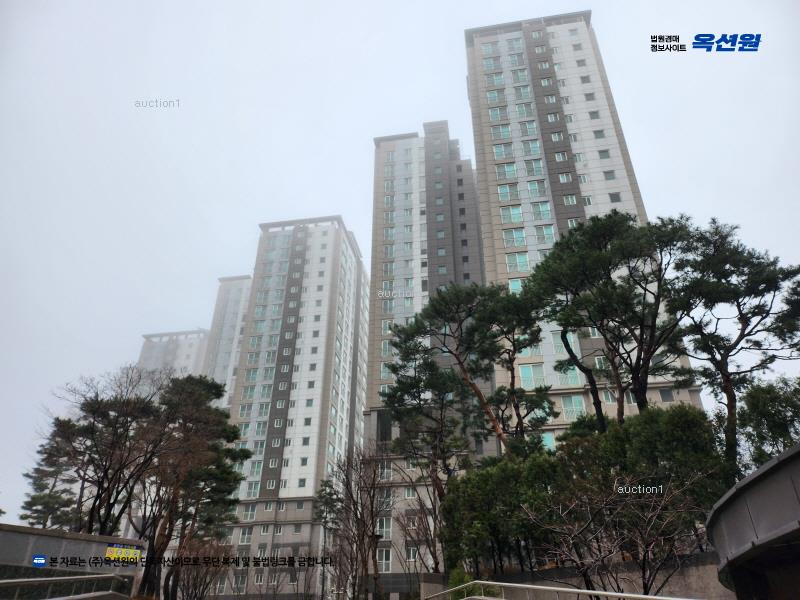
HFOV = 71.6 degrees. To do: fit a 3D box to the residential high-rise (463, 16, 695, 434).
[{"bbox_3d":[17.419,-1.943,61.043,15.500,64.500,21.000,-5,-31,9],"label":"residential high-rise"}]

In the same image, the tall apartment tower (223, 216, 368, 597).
[{"bbox_3d":[-16.130,18.516,94.960,15.700,64.000,25.000,-5,-31,9],"label":"tall apartment tower"}]

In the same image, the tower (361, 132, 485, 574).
[{"bbox_3d":[5.386,6.284,75.621,15.600,65.500,20.000,-5,-31,9],"label":"tower"}]

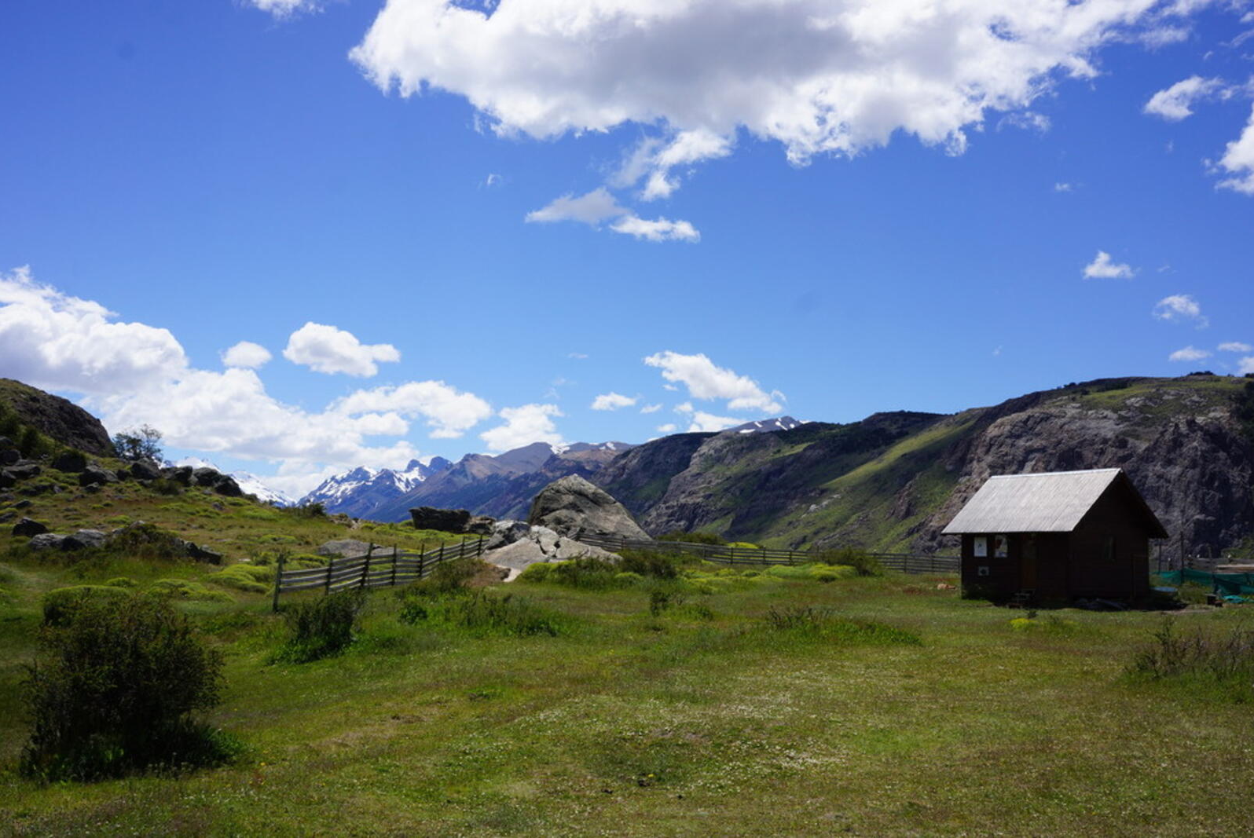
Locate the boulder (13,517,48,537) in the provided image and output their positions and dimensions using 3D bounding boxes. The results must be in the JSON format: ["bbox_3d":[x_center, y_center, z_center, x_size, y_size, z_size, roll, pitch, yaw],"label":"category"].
[{"bbox_3d":[-25.631,4.638,51.000,1.473,0.859,1.179,4,-7,-26],"label":"boulder"}]

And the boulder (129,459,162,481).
[{"bbox_3d":[-30.870,3.267,76.000,2.013,1.280,1.711,3,-7,-22],"label":"boulder"}]

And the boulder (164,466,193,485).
[{"bbox_3d":[-27.161,3.422,72.000,1.850,1.200,1.600,3,-7,-21],"label":"boulder"}]

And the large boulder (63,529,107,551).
[{"bbox_3d":[-21.025,4.696,46.000,1.700,0.820,1.400,4,-7,-24],"label":"large boulder"}]

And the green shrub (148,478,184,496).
[{"bbox_3d":[-26.800,3.936,69.000,2.000,1.050,1.700,3,-7,-21],"label":"green shrub"}]

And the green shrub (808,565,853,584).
[{"bbox_3d":[10.042,7.641,58.500,2.150,0.850,1.800,0,-7,10],"label":"green shrub"}]

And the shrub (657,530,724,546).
[{"bbox_3d":[4.732,8.911,88.000,4.872,1.270,3.167,0,-7,3],"label":"shrub"}]

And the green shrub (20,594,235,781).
[{"bbox_3d":[-3.878,2.042,9.200,1.600,1.360,1.450,3,-7,-22],"label":"green shrub"}]

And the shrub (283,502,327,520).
[{"bbox_3d":[-18.180,5.179,67.000,2.419,0.967,1.935,3,-7,-15],"label":"shrub"}]

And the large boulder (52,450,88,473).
[{"bbox_3d":[-34.741,2.630,74.000,2.256,1.365,1.918,4,-7,-25],"label":"large boulder"}]

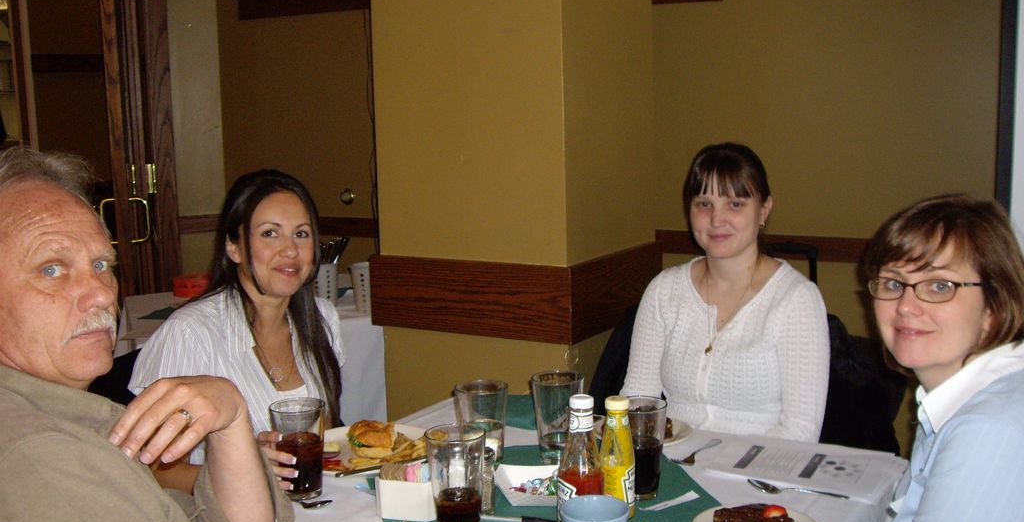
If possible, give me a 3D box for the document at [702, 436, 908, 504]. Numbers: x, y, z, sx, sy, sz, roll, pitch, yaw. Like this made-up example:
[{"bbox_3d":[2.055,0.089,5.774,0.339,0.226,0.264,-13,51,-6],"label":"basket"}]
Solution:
[{"bbox_3d":[0.491,0.338,1.877,0.285,0.012,0.222,4,11,31],"label":"document"}]

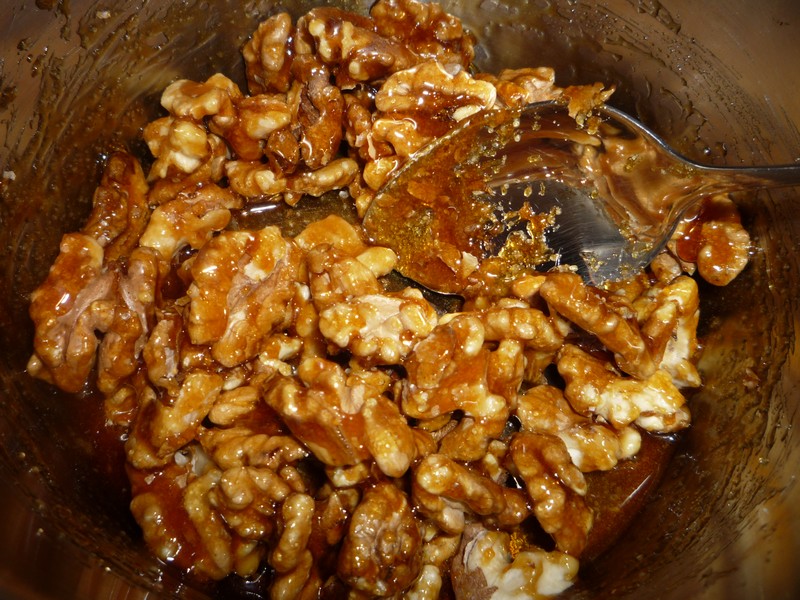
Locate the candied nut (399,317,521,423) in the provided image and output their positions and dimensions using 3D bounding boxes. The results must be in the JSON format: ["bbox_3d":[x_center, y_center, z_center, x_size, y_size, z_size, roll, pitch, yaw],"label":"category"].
[{"bbox_3d":[0.015,0.017,0.168,0.025,0.014,0.023,-5,70,-2],"label":"candied nut"}]

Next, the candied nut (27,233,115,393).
[{"bbox_3d":[-0.077,0.003,0.163,0.018,0.015,0.037,6,74,-14],"label":"candied nut"}]

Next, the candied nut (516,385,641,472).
[{"bbox_3d":[0.043,0.031,0.166,0.027,0.013,0.014,26,72,9],"label":"candied nut"}]

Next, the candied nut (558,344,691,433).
[{"bbox_3d":[0.051,0.020,0.158,0.029,0.015,0.015,26,68,11],"label":"candied nut"}]

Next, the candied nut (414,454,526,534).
[{"bbox_3d":[0.015,0.041,0.146,0.024,0.015,0.013,21,67,9],"label":"candied nut"}]

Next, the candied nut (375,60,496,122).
[{"bbox_3d":[0.010,-0.057,0.189,0.032,0.015,0.018,-3,65,-1],"label":"candied nut"}]

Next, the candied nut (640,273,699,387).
[{"bbox_3d":[0.066,0.008,0.171,0.014,0.016,0.025,8,70,3],"label":"candied nut"}]

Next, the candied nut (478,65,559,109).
[{"bbox_3d":[0.034,-0.059,0.197,0.023,0.013,0.016,9,70,3],"label":"candied nut"}]

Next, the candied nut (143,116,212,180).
[{"bbox_3d":[-0.059,-0.041,0.186,0.017,0.015,0.015,-13,66,-6],"label":"candied nut"}]

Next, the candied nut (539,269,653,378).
[{"bbox_3d":[0.048,0.006,0.168,0.029,0.016,0.012,41,75,14],"label":"candied nut"}]

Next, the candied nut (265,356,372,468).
[{"bbox_3d":[-0.018,0.025,0.153,0.025,0.015,0.018,38,71,16],"label":"candied nut"}]

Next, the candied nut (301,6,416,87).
[{"bbox_3d":[-0.012,-0.073,0.200,0.029,0.015,0.017,19,71,7],"label":"candied nut"}]

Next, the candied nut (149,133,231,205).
[{"bbox_3d":[-0.057,-0.037,0.188,0.021,0.014,0.018,-9,70,-3],"label":"candied nut"}]

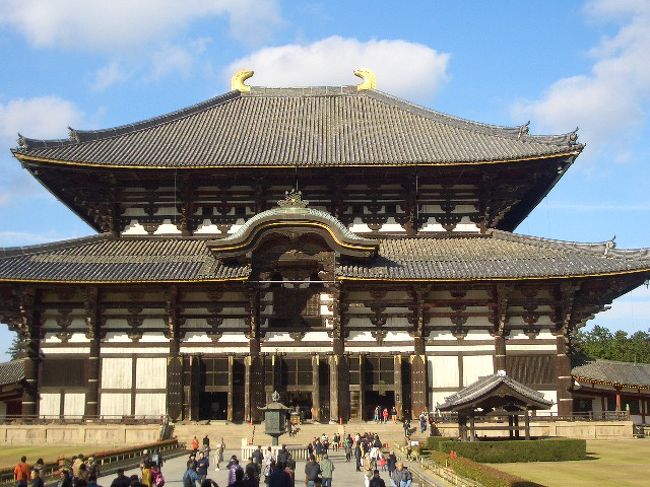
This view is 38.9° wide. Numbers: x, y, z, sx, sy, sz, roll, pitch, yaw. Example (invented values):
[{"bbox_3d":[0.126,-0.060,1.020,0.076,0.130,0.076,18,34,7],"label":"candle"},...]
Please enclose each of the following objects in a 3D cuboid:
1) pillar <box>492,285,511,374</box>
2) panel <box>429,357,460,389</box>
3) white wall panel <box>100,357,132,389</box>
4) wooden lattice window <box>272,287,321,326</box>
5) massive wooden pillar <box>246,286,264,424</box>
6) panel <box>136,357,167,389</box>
[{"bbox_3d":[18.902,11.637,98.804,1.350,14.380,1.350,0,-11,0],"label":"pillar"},{"bbox_3d":[12.679,13.797,98.414,3.208,3.394,0.200,0,-11,0],"label":"panel"},{"bbox_3d":[-22.373,14.025,99.077,3.239,3.257,0.150,0,-11,1],"label":"white wall panel"},{"bbox_3d":[-3.092,6.855,99.803,5.209,4.198,0.350,0,-11,0],"label":"wooden lattice window"},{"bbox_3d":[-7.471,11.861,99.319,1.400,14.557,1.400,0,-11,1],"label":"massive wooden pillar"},{"bbox_3d":[-18.556,13.891,98.515,3.269,3.345,0.200,0,-11,0],"label":"panel"}]

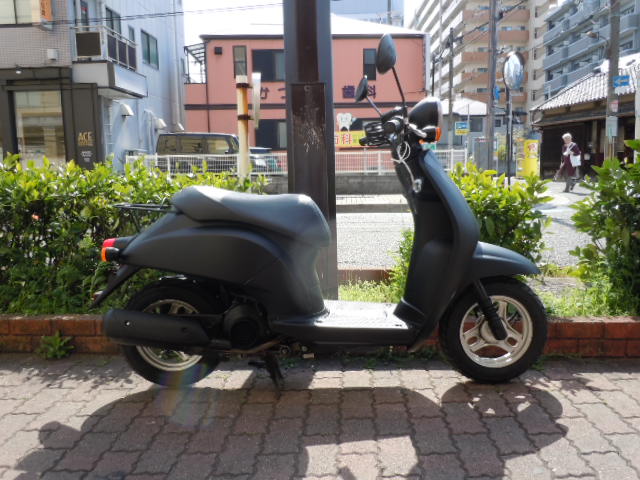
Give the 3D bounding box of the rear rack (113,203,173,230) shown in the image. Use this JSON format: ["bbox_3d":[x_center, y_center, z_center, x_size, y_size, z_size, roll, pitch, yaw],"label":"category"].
[{"bbox_3d":[-0.633,-0.086,1.890,0.240,0.100,0.180,-1,8,3],"label":"rear rack"}]

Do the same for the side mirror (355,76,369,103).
[{"bbox_3d":[0.165,-0.597,2.053,0.042,0.100,0.105,14,2,-18],"label":"side mirror"}]

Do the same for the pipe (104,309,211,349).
[{"bbox_3d":[-0.563,0.309,1.800,0.370,0.125,0.115,3,8,3],"label":"pipe"}]

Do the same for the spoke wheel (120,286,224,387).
[{"bbox_3d":[-0.556,0.360,1.940,0.390,0.390,0.090,-1,8,3],"label":"spoke wheel"}]

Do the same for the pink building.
[{"bbox_3d":[-0.802,-6.558,24.305,9.300,7.900,9.000,-2,8,-5],"label":"pink building"}]

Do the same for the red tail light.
[{"bbox_3d":[-0.747,0.037,1.842,0.065,0.088,0.130,-1,7,1],"label":"red tail light"}]

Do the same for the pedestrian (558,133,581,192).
[{"bbox_3d":[6.541,-2.036,13.600,0.500,1.560,0.500,-8,10,-38],"label":"pedestrian"}]

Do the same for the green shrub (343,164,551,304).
[{"bbox_3d":[0.641,-0.051,2.800,1.000,0.700,0.720,-2,8,0],"label":"green shrub"}]

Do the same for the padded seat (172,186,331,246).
[{"bbox_3d":[-0.238,-0.084,1.847,0.555,0.200,0.265,-1,7,1],"label":"padded seat"}]

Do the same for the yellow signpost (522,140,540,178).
[{"bbox_3d":[6.537,-2.457,16.000,0.500,1.360,0.200,1,7,14],"label":"yellow signpost"}]

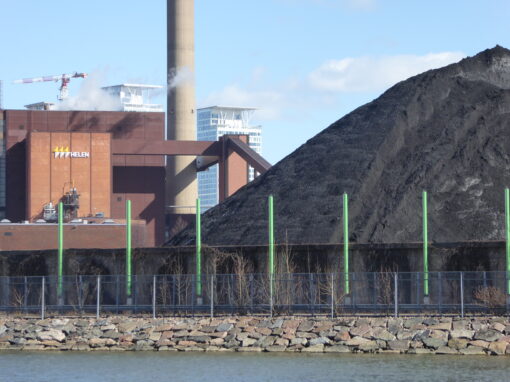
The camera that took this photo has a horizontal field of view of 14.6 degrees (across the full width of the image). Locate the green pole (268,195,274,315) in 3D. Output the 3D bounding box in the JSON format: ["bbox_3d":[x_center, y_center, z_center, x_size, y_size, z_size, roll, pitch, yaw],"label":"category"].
[{"bbox_3d":[0.878,2.992,104.543,0.210,5.480,0.210,0,-3,0],"label":"green pole"}]

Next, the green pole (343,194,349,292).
[{"bbox_3d":[4.705,2.868,102.554,0.210,5.510,0.210,0,-3,0],"label":"green pole"}]

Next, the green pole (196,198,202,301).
[{"bbox_3d":[-3.007,3.136,106.564,0.210,5.410,0.210,0,-3,0],"label":"green pole"}]

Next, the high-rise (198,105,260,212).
[{"bbox_3d":[-15.626,7.712,1201.895,29.000,115.000,27.500,2,-4,-31],"label":"high-rise"}]

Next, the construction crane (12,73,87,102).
[{"bbox_3d":[-132.963,-5.699,1286.220,65.000,140.000,3.500,-3,-4,37],"label":"construction crane"}]

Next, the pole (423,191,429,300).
[{"bbox_3d":[8.635,2.760,100.510,0.210,5.500,0.210,0,-3,0],"label":"pole"}]

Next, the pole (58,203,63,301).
[{"bbox_3d":[-10.812,3.353,110.622,0.210,5.430,0.210,0,-3,0],"label":"pole"}]

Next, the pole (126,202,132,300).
[{"bbox_3d":[-6.865,3.241,108.570,0.210,5.420,0.210,0,-3,0],"label":"pole"}]

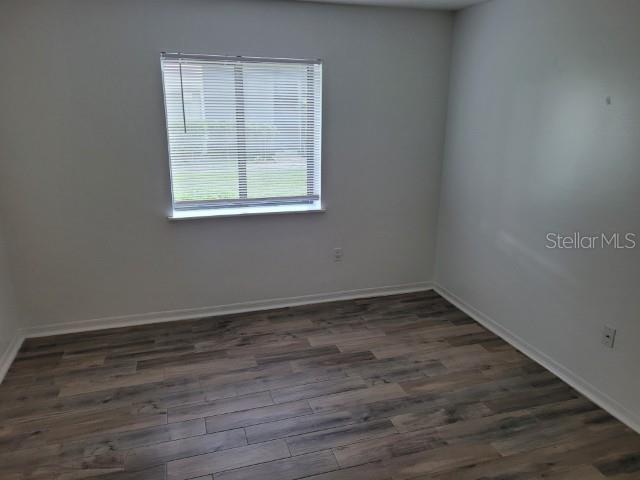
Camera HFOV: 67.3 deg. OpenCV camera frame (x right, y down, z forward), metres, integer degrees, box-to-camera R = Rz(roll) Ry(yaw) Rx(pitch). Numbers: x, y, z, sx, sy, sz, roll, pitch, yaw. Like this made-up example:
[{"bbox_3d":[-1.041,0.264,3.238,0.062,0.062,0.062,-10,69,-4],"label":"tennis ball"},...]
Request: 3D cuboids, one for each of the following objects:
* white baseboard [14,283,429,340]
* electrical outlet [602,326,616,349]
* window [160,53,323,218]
[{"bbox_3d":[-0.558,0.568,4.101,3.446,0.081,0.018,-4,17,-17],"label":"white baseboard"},{"bbox_3d":[1.657,0.560,2.768,0.012,0.116,0.074,-4,17,-17],"label":"electrical outlet"},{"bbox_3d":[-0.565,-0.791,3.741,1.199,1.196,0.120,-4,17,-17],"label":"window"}]

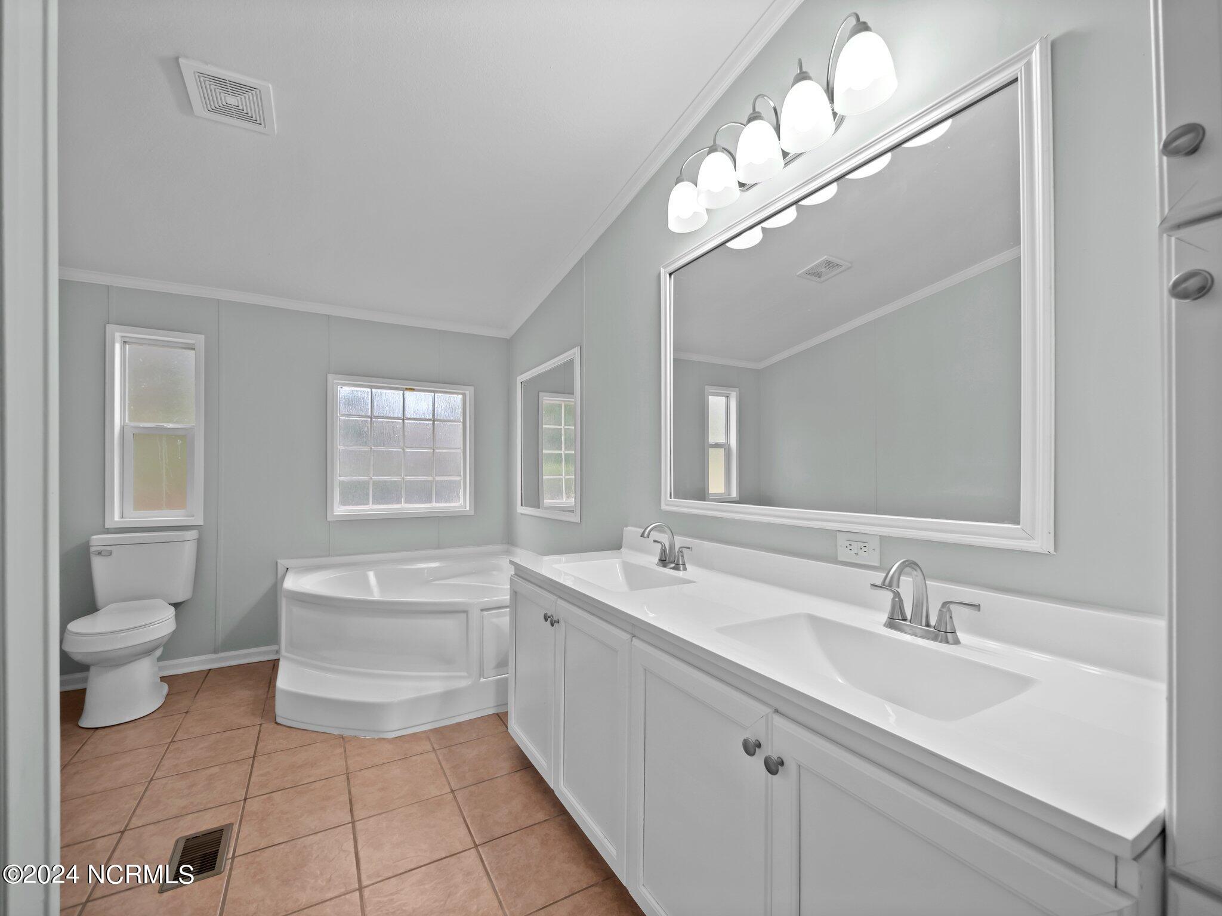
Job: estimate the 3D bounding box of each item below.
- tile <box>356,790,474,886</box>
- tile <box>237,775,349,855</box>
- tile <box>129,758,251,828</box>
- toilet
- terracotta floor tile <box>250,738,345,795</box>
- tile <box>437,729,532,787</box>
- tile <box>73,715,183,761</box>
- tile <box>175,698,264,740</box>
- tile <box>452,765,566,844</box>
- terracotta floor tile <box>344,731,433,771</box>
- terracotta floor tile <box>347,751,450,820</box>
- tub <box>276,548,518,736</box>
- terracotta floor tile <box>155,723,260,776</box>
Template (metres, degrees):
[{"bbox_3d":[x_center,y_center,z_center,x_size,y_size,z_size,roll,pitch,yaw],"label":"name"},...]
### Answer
[{"bbox_3d":[-0.624,1.188,1.555,0.305,0.010,0.305,2,-3,-31],"label":"tile"},{"bbox_3d":[-1.065,1.206,1.684,0.305,0.010,0.305,1,-2,-31],"label":"tile"},{"bbox_3d":[-1.494,1.209,1.787,0.305,0.010,0.305,1,-2,-31],"label":"tile"},{"bbox_3d":[-2.356,0.807,2.433,0.440,0.790,0.690,2,-3,-31],"label":"toilet"},{"bbox_3d":[-1.211,1.199,1.925,0.305,0.010,0.305,2,-3,-31],"label":"terracotta floor tile"},{"bbox_3d":[-0.525,1.217,2.009,0.305,0.010,0.305,1,-2,-31],"label":"tile"},{"bbox_3d":[-2.062,1.203,2.133,0.305,0.010,0.305,2,-3,-31],"label":"tile"},{"bbox_3d":[-1.797,1.210,2.294,0.305,0.010,0.305,2,-3,-31],"label":"tile"},{"bbox_3d":[-0.359,1.196,1.716,0.305,0.010,0.305,2,-3,-31],"label":"tile"},{"bbox_3d":[-0.954,1.219,2.111,0.305,0.010,0.305,1,-2,-31],"label":"terracotta floor tile"},{"bbox_3d":[-0.795,1.212,1.847,0.305,0.010,0.305,1,-2,-31],"label":"terracotta floor tile"},{"bbox_3d":[-1.077,0.936,2.842,1.471,0.599,1.365,1,-2,-31],"label":"tub"},{"bbox_3d":[-1.637,1.201,2.029,0.305,0.010,0.305,2,-3,-31],"label":"terracotta floor tile"}]

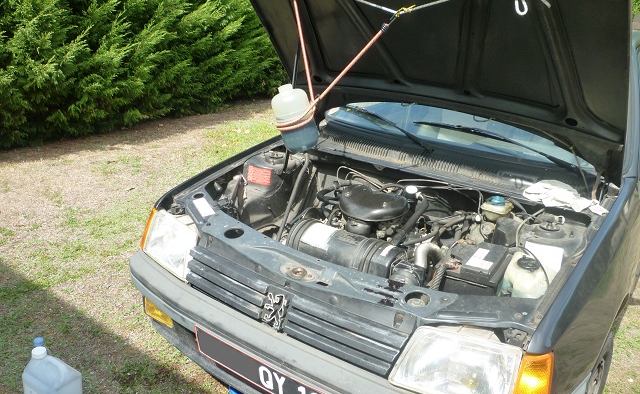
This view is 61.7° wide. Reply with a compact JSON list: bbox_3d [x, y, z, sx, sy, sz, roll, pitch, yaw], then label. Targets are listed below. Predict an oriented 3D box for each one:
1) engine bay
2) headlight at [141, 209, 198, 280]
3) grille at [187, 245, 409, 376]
[{"bbox_3d":[0.182,0.150,1.925,1.330,0.400,0.780,16,24,32],"label":"engine bay"},{"bbox_3d":[-0.506,0.154,1.858,0.308,0.150,0.121,20,26,38],"label":"headlight"},{"bbox_3d":[-0.111,0.310,1.545,0.765,0.135,0.080,16,24,32],"label":"grille"}]

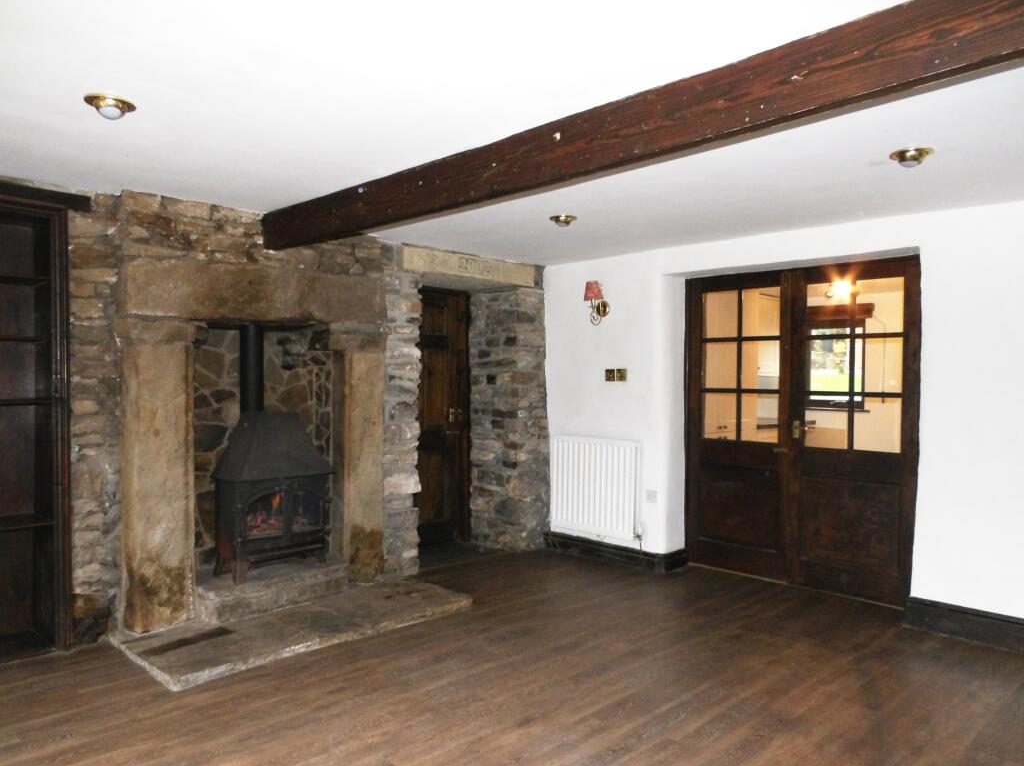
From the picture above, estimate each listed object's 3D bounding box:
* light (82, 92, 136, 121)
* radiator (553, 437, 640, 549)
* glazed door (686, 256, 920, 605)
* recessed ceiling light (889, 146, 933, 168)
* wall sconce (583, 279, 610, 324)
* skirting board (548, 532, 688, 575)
[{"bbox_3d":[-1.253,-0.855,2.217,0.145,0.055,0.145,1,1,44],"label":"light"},{"bbox_3d":[0.605,0.755,5.214,0.778,0.707,0.085,1,1,44],"label":"radiator"},{"bbox_3d":[1.806,0.284,4.556,1.497,2.025,0.070,1,1,44],"label":"glazed door"},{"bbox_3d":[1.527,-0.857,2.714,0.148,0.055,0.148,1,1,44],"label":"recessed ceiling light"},{"bbox_3d":[0.606,-0.577,5.151,0.140,0.322,0.185,1,1,44],"label":"wall sconce"},{"bbox_3d":[0.752,1.222,5.318,1.102,0.125,0.306,1,1,44],"label":"skirting board"}]

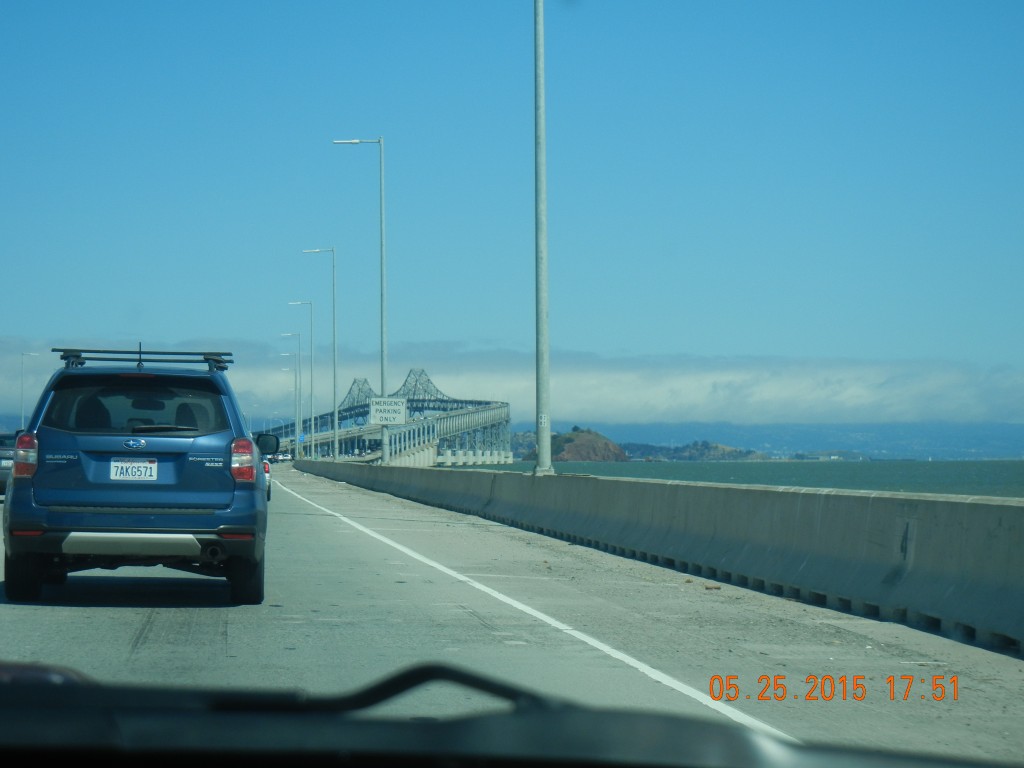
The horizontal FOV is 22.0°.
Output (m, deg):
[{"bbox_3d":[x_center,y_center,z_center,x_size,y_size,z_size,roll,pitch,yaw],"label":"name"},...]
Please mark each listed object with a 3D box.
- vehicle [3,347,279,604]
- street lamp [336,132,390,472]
[{"bbox_3d":[-2.700,0.655,19.420,1.860,1.750,4.600,2,-2,-6],"label":"vehicle"},{"bbox_3d":[-5.064,-2.791,88.000,1.720,10.950,0.330,0,-2,-6],"label":"street lamp"}]

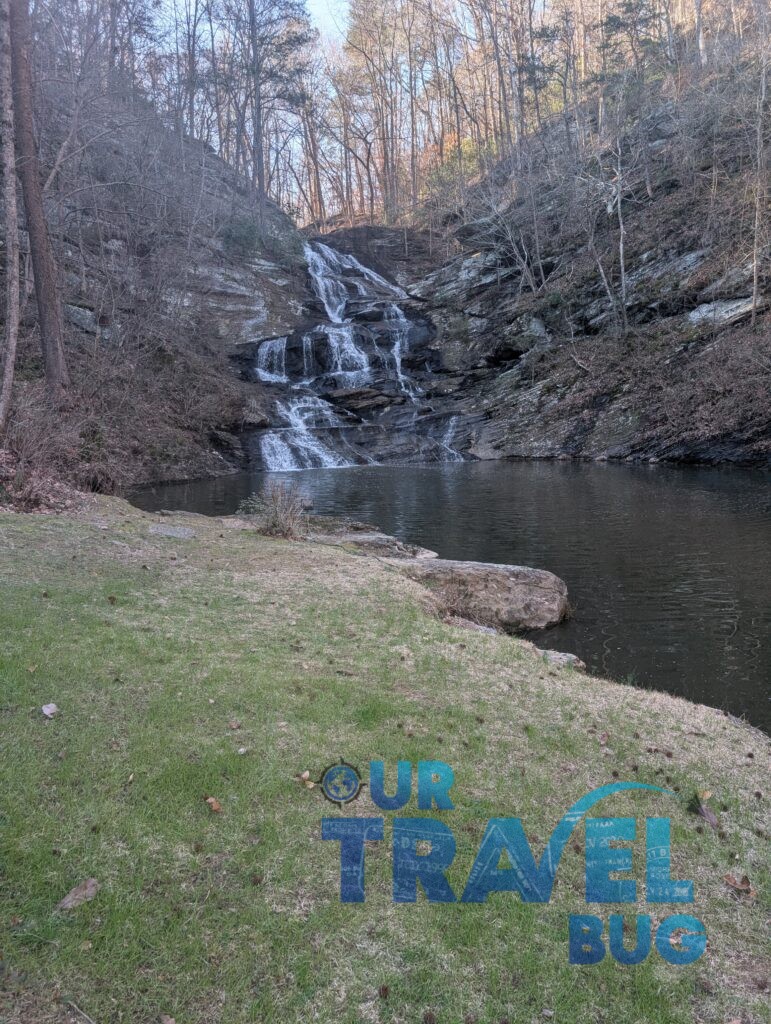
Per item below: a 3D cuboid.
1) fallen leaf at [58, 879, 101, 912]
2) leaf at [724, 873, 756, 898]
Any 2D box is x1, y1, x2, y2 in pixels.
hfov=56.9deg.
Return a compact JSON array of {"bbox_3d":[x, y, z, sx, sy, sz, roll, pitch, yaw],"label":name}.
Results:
[{"bbox_3d":[-1.007,1.260,2.331,0.090,0.025,0.165,4,8,30],"label":"fallen leaf"},{"bbox_3d":[1.204,1.266,2.407,0.090,0.040,0.080,4,8,27],"label":"leaf"}]

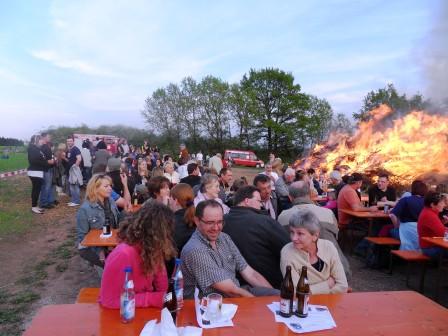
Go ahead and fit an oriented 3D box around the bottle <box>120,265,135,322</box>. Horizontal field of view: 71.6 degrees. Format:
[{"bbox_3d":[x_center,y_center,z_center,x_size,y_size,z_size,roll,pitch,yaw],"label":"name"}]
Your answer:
[{"bbox_3d":[-0.473,0.609,1.512,0.070,0.270,0.070,2,3,-6],"label":"bottle"}]

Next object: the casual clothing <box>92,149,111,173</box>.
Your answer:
[{"bbox_3d":[-3.380,-0.160,8.510,0.520,0.720,0.340,0,4,6],"label":"casual clothing"}]

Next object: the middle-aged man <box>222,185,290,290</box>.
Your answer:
[{"bbox_3d":[0.302,0.819,2.720,0.600,1.320,0.800,4,4,24],"label":"middle-aged man"}]

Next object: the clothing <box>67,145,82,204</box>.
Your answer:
[{"bbox_3d":[-3.875,0.200,8.050,0.480,1.500,0.360,4,3,27],"label":"clothing"}]

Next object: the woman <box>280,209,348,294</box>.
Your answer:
[{"bbox_3d":[0.575,0.882,2.087,0.520,1.250,0.750,0,4,-3],"label":"woman"}]

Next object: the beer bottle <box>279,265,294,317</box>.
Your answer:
[{"bbox_3d":[0.327,0.647,1.639,0.070,0.265,0.070,0,4,0],"label":"beer bottle"}]

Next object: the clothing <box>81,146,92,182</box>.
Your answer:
[{"bbox_3d":[-5.401,-0.157,12.200,0.460,1.380,0.320,2,4,12],"label":"clothing"}]

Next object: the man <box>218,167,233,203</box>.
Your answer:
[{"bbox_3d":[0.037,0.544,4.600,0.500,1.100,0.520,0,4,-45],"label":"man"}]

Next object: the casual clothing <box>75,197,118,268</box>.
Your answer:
[{"bbox_3d":[-1.340,0.766,3.311,0.480,0.850,0.520,-3,5,-41],"label":"casual clothing"}]

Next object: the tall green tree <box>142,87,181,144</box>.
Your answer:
[{"bbox_3d":[-10.262,-7.635,51.000,6.200,11.700,6.000,1,4,0],"label":"tall green tree"}]

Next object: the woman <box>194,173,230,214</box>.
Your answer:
[{"bbox_3d":[-0.100,0.740,3.460,0.500,1.300,0.750,-3,5,-41],"label":"woman"}]

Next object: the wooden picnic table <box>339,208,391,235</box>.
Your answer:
[{"bbox_3d":[2.984,1.089,4.910,2.200,0.770,0.500,2,3,-9],"label":"wooden picnic table"}]

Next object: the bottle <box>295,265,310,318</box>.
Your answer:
[{"bbox_3d":[0.412,0.639,1.613,0.068,0.260,0.068,3,3,0],"label":"bottle"}]

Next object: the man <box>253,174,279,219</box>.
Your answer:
[{"bbox_3d":[0.477,0.756,3.377,0.520,1.280,0.650,0,4,-18],"label":"man"}]

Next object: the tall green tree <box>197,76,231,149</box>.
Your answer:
[{"bbox_3d":[-1.690,-8.129,50.000,5.600,13.000,5.600,1,4,0],"label":"tall green tree"}]

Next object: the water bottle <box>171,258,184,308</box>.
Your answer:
[{"bbox_3d":[-0.244,0.628,1.689,0.070,0.268,0.070,1,4,-7],"label":"water bottle"}]

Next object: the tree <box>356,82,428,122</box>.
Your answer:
[{"bbox_3d":[24.300,-6.706,44.641,11.000,10.700,10.000,0,4,0],"label":"tree"}]

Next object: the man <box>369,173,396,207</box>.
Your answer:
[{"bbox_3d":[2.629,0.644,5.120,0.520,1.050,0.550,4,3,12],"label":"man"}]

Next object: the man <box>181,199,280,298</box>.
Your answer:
[{"bbox_3d":[0.000,0.827,2.083,0.580,1.320,0.850,-3,5,-41],"label":"man"}]

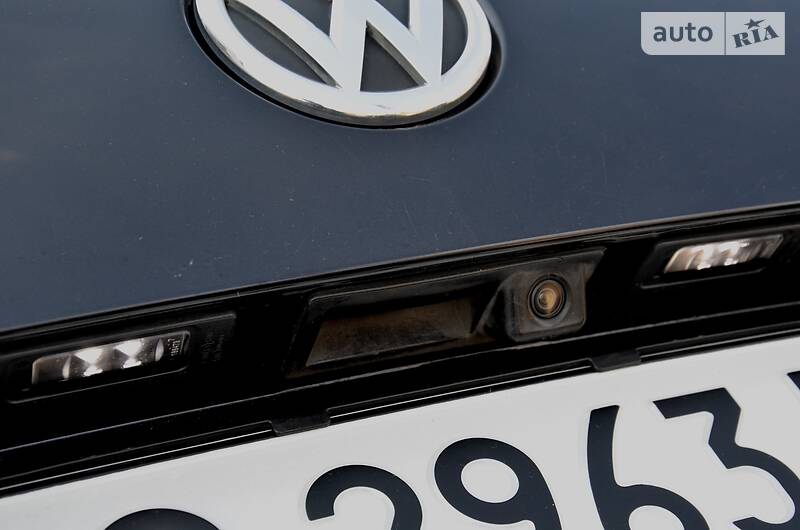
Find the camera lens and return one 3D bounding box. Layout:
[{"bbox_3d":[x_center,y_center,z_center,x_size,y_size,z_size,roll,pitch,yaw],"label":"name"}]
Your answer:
[{"bbox_3d":[0.057,0.013,0.655,0.016,0.016,0.009,-9,11,-25],"label":"camera lens"}]

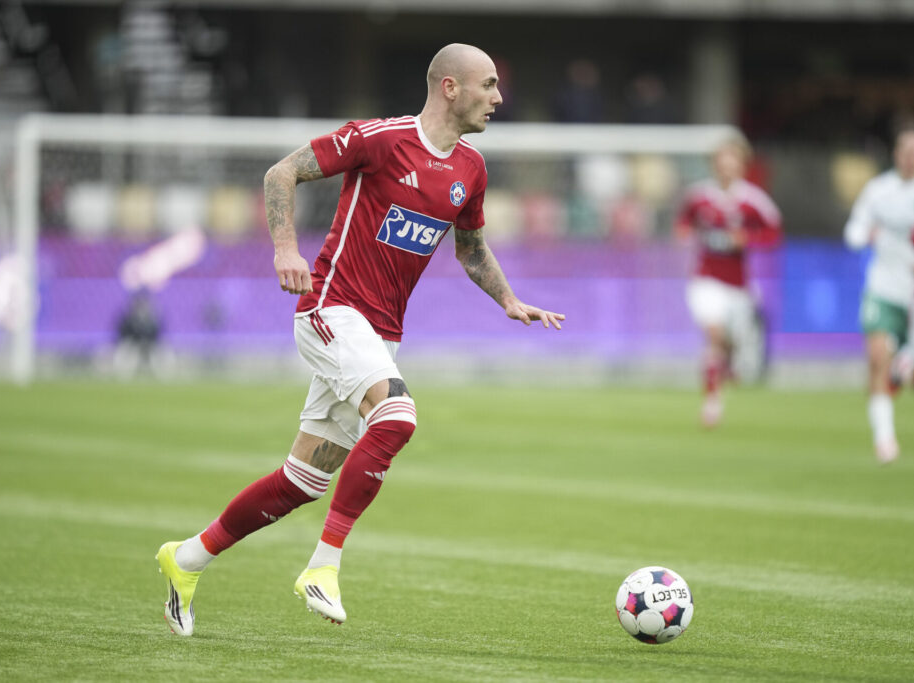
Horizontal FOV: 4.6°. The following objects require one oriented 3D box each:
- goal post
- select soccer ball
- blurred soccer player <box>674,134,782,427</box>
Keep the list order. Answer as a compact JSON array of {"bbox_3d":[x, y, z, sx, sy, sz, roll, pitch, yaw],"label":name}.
[{"bbox_3d":[-0.913,-0.845,115.245,7.560,2.560,1.800,1,0,-14],"label":"goal post"},{"bbox_3d":[0.561,0.748,32.200,0.220,0.220,0.220,1,0,0],"label":"select soccer ball"},{"bbox_3d":[1.670,-0.378,70.000,0.620,1.790,0.720,1,0,12],"label":"blurred soccer player"}]

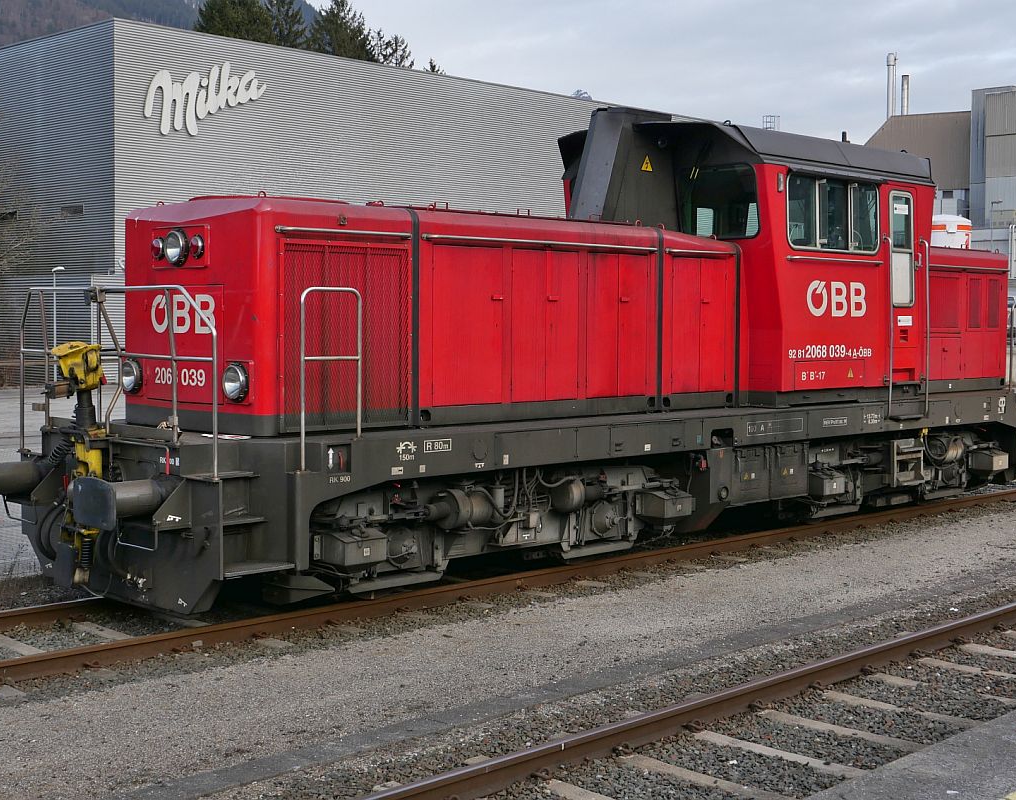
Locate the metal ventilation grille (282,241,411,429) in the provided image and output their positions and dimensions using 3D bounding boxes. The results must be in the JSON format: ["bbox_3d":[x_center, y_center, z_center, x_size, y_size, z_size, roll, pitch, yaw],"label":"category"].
[{"bbox_3d":[-1.266,-0.504,9.809,1.230,1.488,0.060,-3,5,-40],"label":"metal ventilation grille"}]

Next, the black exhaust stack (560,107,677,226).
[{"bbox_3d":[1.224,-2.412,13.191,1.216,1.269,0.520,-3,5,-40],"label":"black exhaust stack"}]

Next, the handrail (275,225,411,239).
[{"bbox_3d":[-1.271,-1.310,9.699,1.263,0.070,0.100,-3,5,-40],"label":"handrail"}]

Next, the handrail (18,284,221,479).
[{"bbox_3d":[-3.078,-0.198,9.570,2.743,1.394,0.160,3,5,40],"label":"handrail"}]

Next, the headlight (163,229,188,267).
[{"bbox_3d":[-2.675,-1.229,9.936,0.306,0.306,0.100,4,5,45],"label":"headlight"}]

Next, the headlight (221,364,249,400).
[{"bbox_3d":[-2.099,-0.143,9.517,0.293,0.293,0.100,4,5,45],"label":"headlight"}]

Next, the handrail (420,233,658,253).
[{"bbox_3d":[0.377,-1.407,11.103,2.869,0.070,0.100,-3,5,-40],"label":"handrail"}]

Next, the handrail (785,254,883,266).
[{"bbox_3d":[3.560,-1.504,13.328,1.790,0.060,0.090,-3,5,-40],"label":"handrail"}]

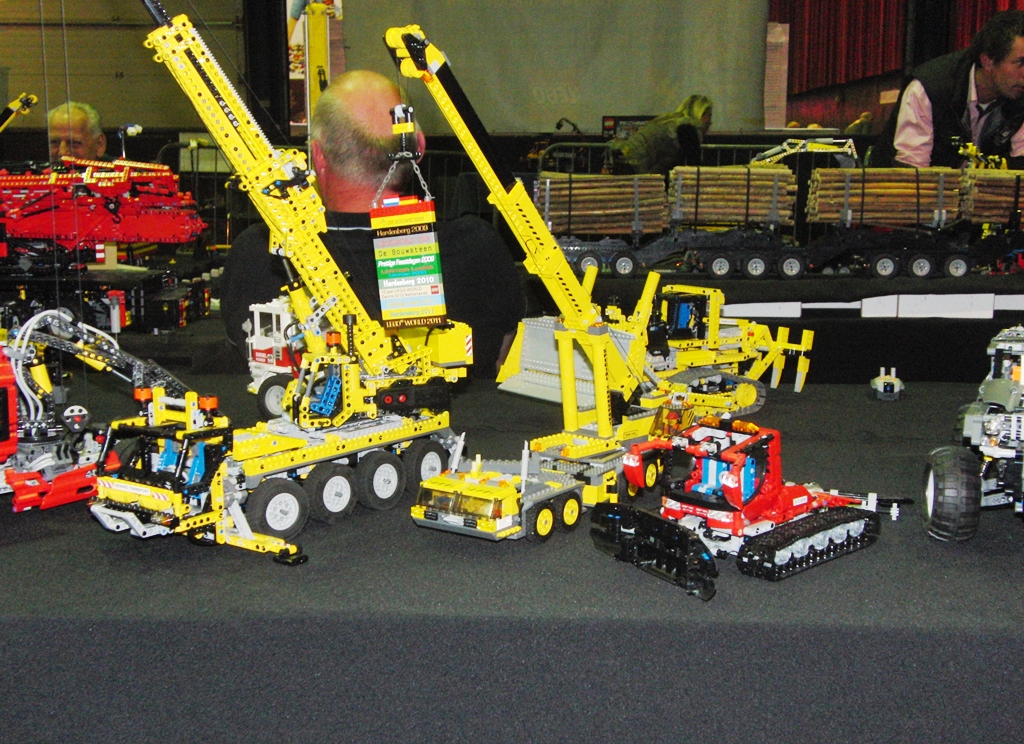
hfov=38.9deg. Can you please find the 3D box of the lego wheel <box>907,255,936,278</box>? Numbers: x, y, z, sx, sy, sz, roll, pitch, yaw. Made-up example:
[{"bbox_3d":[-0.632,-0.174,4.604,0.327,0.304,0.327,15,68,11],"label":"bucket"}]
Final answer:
[{"bbox_3d":[0.932,-0.239,3.300,0.059,0.059,0.023,0,11,3],"label":"lego wheel"}]

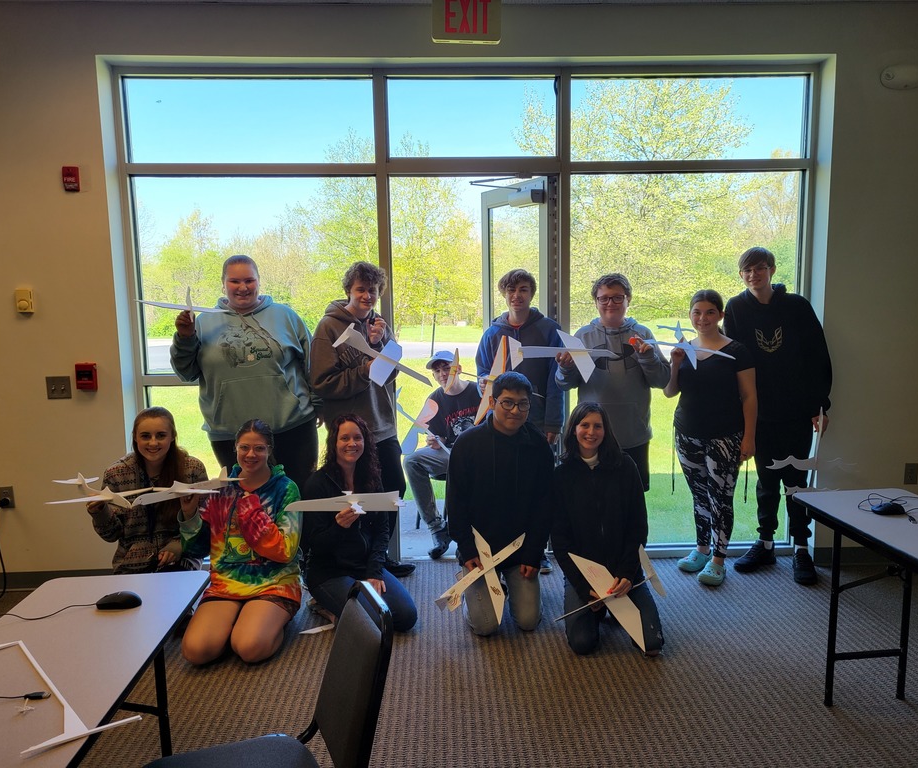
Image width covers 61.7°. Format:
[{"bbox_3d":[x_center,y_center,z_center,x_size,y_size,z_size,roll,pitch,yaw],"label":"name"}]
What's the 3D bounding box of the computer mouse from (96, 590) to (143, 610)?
[{"bbox_3d":[-0.887,0.559,2.008,0.114,0.037,0.062,0,7,4],"label":"computer mouse"}]

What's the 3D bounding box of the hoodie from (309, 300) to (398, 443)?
[{"bbox_3d":[-0.527,-0.062,3.844,0.450,0.690,0.350,-4,8,-22],"label":"hoodie"}]

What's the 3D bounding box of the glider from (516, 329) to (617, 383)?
[{"bbox_3d":[0.464,-0.134,3.380,0.500,0.060,0.480,4,29,-21],"label":"glider"}]

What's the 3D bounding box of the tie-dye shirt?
[{"bbox_3d":[-0.971,0.672,3.434,0.510,0.585,0.380,-1,7,2],"label":"tie-dye shirt"}]

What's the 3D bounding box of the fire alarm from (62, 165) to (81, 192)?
[{"bbox_3d":[-1.899,-1.000,3.767,0.076,0.120,0.036,-1,7,-3],"label":"fire alarm"}]

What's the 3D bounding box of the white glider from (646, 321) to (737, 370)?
[{"bbox_3d":[1.110,-0.176,3.720,0.460,0.110,0.440,12,19,-18],"label":"white glider"}]

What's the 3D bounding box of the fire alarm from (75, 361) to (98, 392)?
[{"bbox_3d":[-1.897,-0.036,3.919,0.088,0.126,0.045,-1,7,-3],"label":"fire alarm"}]

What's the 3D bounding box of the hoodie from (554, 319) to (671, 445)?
[{"bbox_3d":[0.723,-0.007,3.600,0.510,0.590,0.370,0,8,8],"label":"hoodie"}]

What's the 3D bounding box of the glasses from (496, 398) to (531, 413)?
[{"bbox_3d":[0.236,0.089,3.429,0.140,0.046,0.140,1,8,-9],"label":"glasses"}]

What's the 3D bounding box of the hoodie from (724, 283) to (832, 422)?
[{"bbox_3d":[1.664,-0.170,4.030,0.520,0.690,0.310,1,8,15],"label":"hoodie"}]

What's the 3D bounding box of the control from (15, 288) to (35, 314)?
[{"bbox_3d":[-2.171,-0.416,3.854,0.067,0.113,0.050,-1,7,-3],"label":"control"}]

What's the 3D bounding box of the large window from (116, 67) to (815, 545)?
[{"bbox_3d":[0.090,-0.338,4.198,3.670,2.640,0.140,-1,7,-3],"label":"large window"}]

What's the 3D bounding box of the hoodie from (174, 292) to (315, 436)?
[{"bbox_3d":[-1.025,-0.079,3.677,0.690,0.690,0.380,-2,8,-8],"label":"hoodie"}]

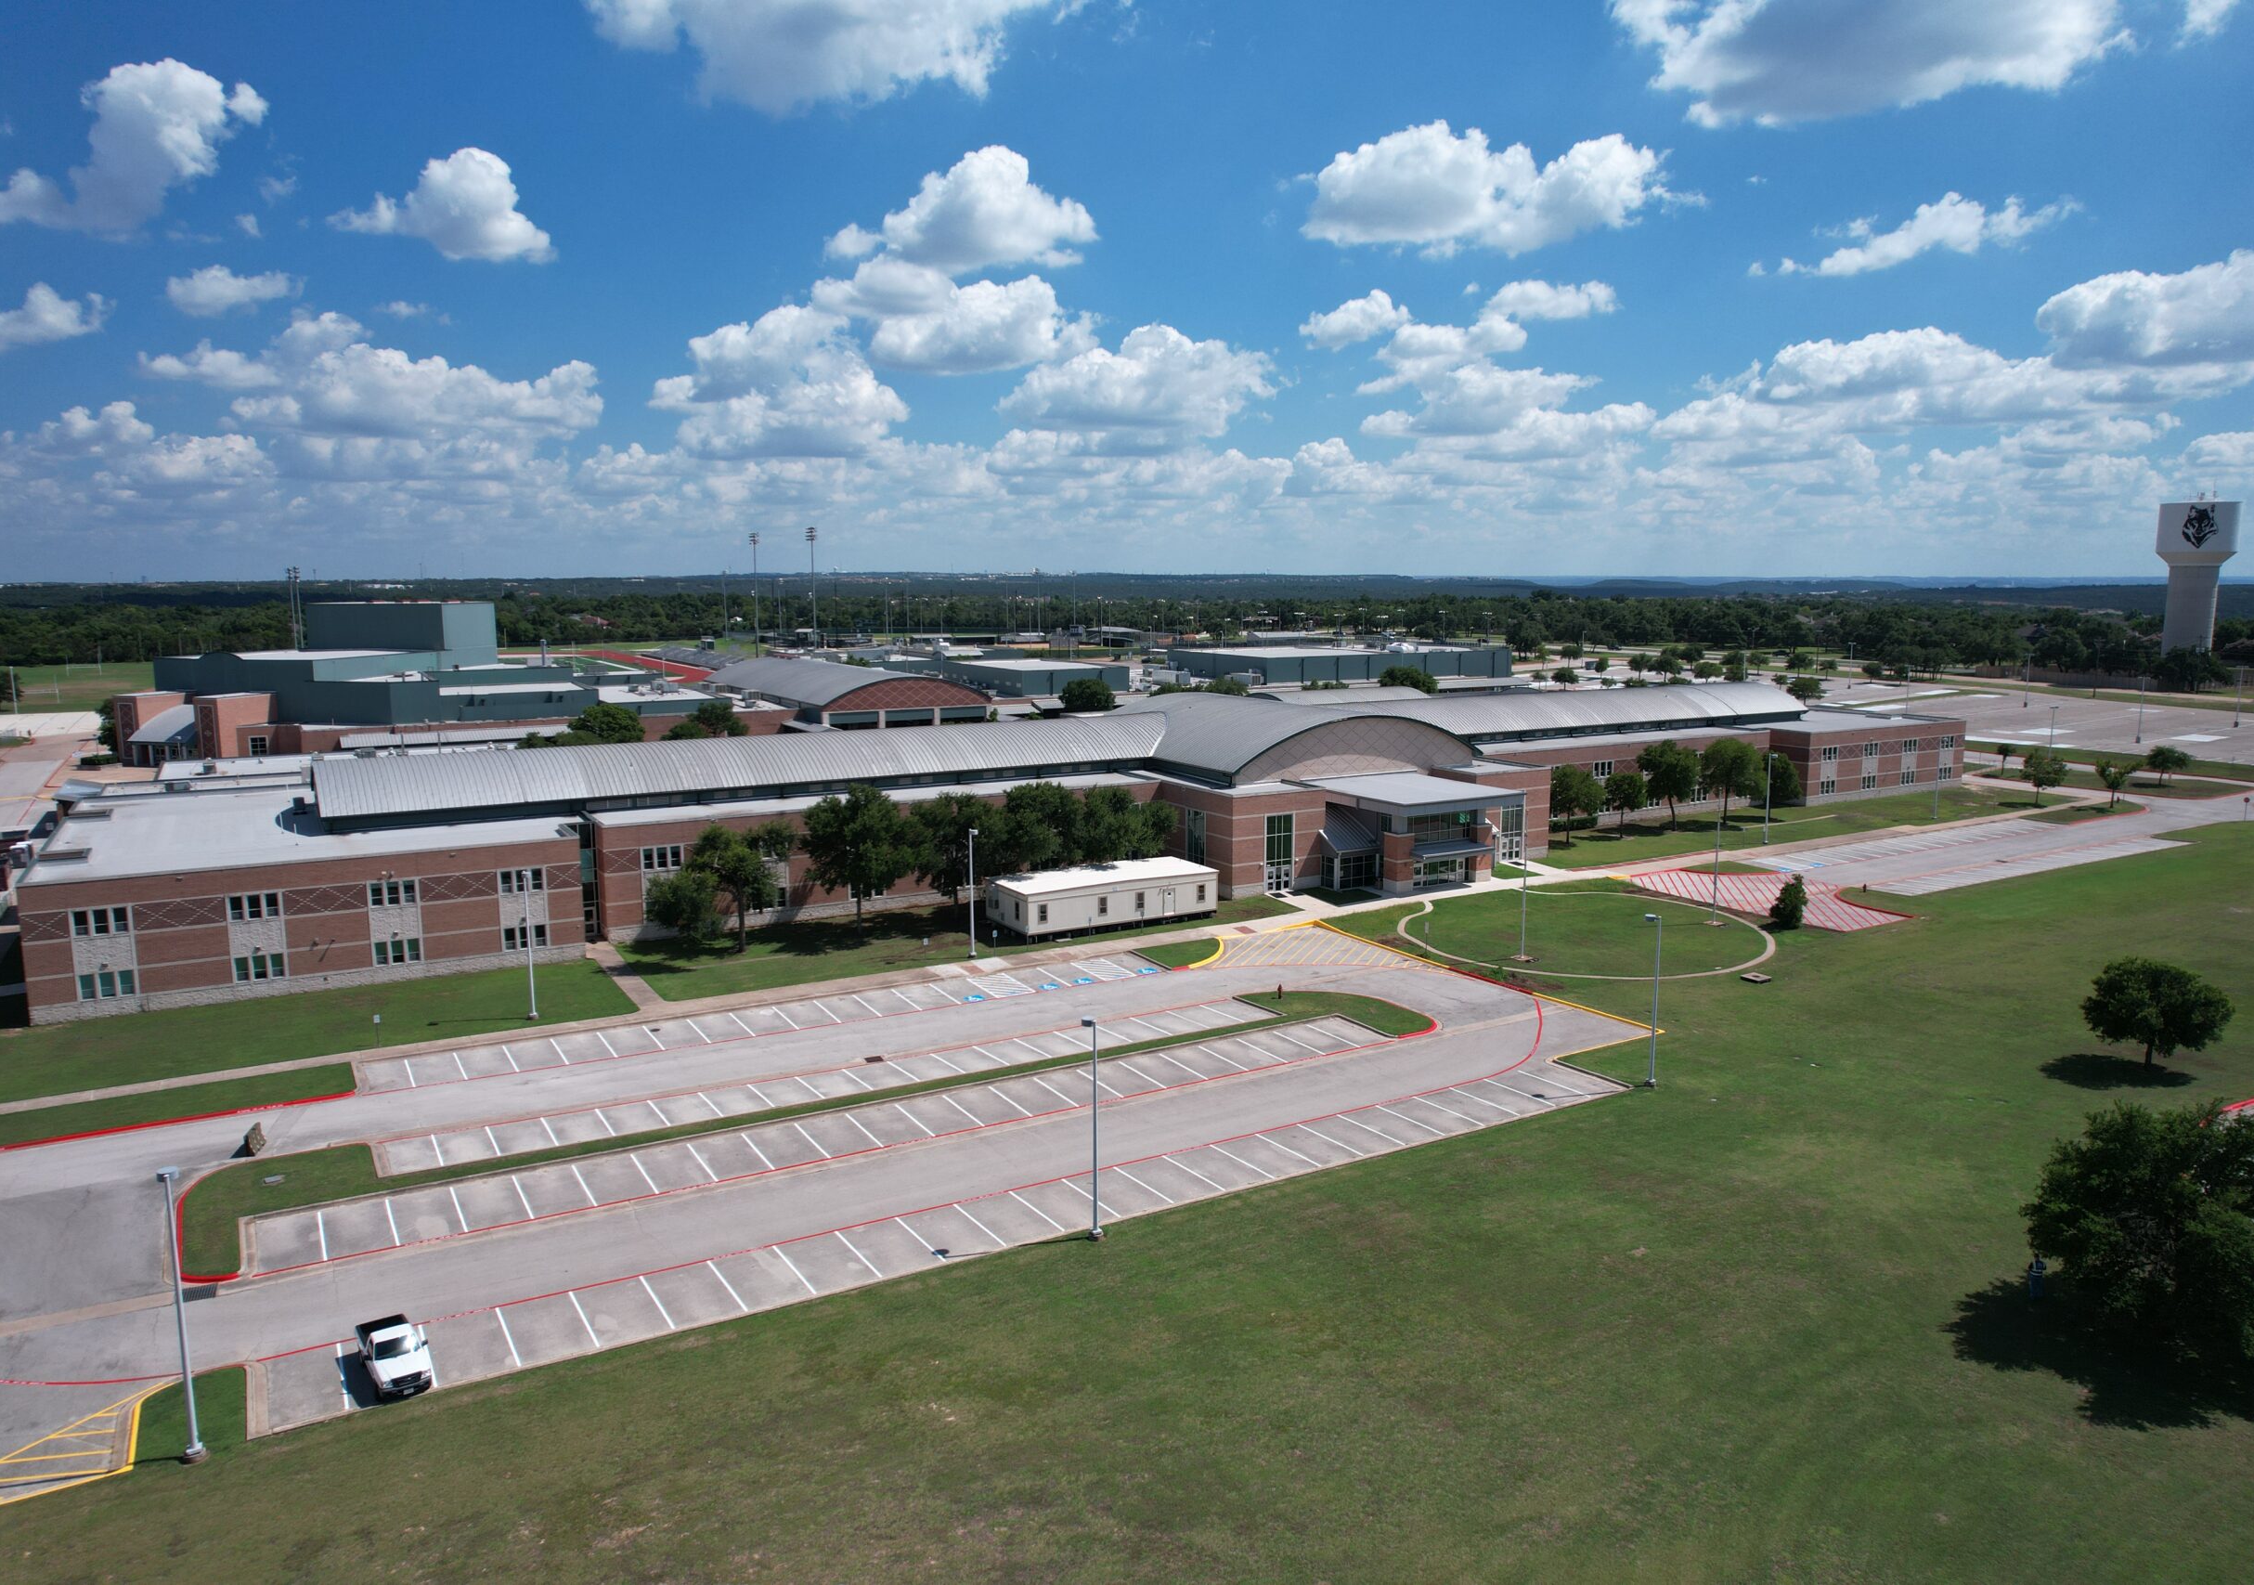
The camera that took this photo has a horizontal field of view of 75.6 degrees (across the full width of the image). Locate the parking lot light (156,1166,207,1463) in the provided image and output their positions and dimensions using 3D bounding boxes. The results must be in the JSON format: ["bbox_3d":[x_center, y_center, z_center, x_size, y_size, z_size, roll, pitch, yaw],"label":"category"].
[{"bbox_3d":[-29.910,16.580,45.980,0.620,9.500,1.200,-5,10,-30],"label":"parking lot light"}]

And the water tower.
[{"bbox_3d":[263.790,-51.200,359.750,16.000,40.900,16.000,6,10,36],"label":"water tower"}]

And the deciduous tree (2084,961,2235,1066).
[{"bbox_3d":[59.520,12.850,83.840,7.300,6.200,7.300,6,10,36],"label":"deciduous tree"}]

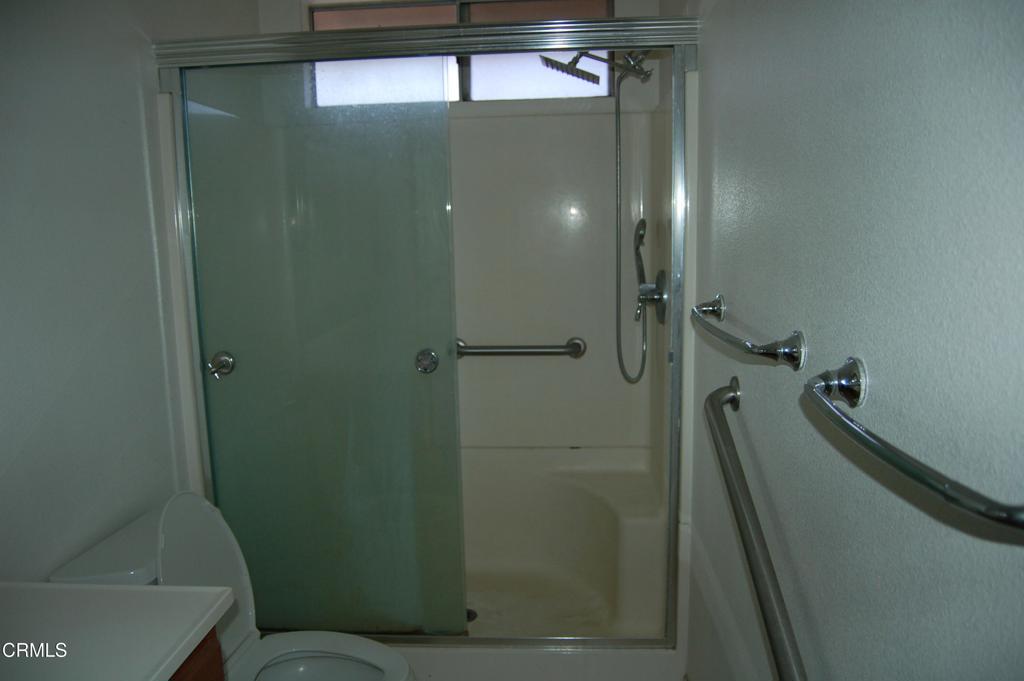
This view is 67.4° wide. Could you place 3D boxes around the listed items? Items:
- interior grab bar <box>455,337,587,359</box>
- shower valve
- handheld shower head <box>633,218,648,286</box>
[{"bbox_3d":[0.016,0.034,2.861,0.535,0.080,0.080,-1,9,4],"label":"interior grab bar"},{"bbox_3d":[0.459,-0.143,2.555,0.100,0.178,0.175,-1,9,4],"label":"shower valve"},{"bbox_3d":[0.445,-0.298,2.643,0.057,0.240,0.085,1,9,12],"label":"handheld shower head"}]

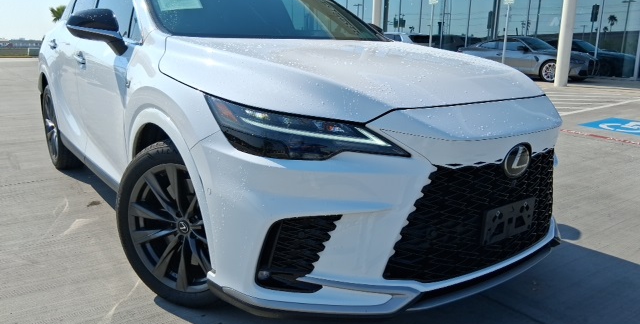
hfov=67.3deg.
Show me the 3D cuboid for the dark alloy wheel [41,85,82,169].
[{"bbox_3d":[-2.273,-0.307,4.270,0.250,0.755,0.760,-9,17,-37],"label":"dark alloy wheel"}]

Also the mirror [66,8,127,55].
[{"bbox_3d":[-1.132,-0.659,2.442,0.265,0.235,0.200,-9,17,-37],"label":"mirror"}]

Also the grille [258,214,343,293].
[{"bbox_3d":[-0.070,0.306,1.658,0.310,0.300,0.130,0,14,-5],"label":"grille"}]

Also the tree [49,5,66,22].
[{"bbox_3d":[-25.260,-13.053,47.094,2.500,4.520,2.500,1,14,0],"label":"tree"}]

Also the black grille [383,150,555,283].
[{"bbox_3d":[0.677,0.174,1.871,1.020,0.450,0.170,-9,17,-37],"label":"black grille"}]

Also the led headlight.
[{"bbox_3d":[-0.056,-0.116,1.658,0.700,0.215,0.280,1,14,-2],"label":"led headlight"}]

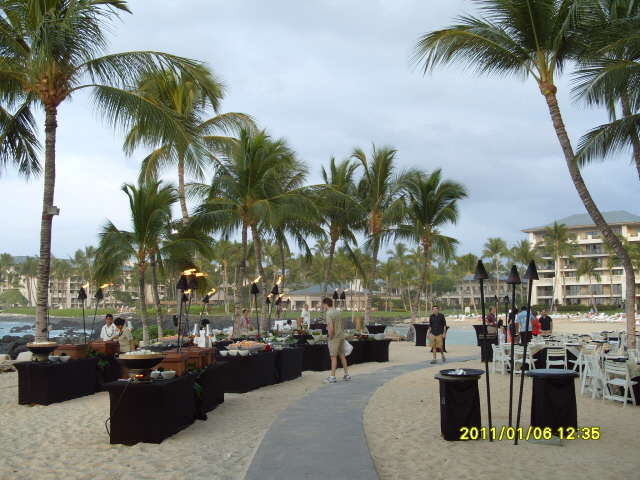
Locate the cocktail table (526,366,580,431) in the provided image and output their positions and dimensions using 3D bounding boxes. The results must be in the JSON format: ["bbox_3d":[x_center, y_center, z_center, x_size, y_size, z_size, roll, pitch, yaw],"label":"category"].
[{"bbox_3d":[3.036,2.133,8.413,0.650,0.820,0.660,0,-6,0],"label":"cocktail table"}]

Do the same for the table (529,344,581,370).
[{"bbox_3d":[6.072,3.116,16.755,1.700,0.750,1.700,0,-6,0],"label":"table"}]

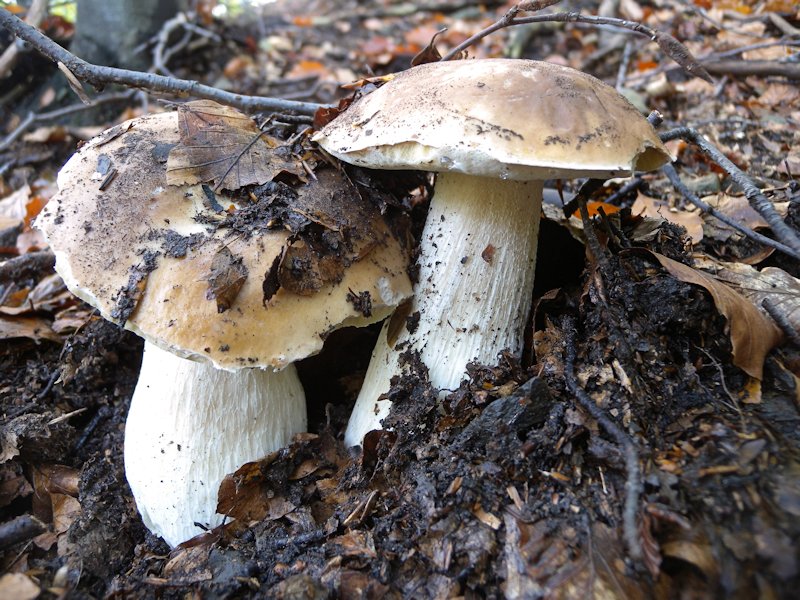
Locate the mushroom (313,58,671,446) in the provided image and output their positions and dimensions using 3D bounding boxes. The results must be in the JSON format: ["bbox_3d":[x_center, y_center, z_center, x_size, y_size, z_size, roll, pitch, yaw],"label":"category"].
[{"bbox_3d":[0.037,-0.026,0.332,0.169,0.182,0.166,6,19,0],"label":"mushroom"}]

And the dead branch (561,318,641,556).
[{"bbox_3d":[0.091,0.053,0.289,0.022,0.012,0.129,-2,43,-3],"label":"dead branch"}]

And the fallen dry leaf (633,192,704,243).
[{"bbox_3d":[0.191,-0.058,0.460,0.056,0.014,0.055,0,33,0],"label":"fallen dry leaf"}]

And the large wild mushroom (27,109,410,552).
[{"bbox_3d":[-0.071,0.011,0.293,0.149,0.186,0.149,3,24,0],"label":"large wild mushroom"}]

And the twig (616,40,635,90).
[{"bbox_3d":[0.296,-0.309,0.850,0.008,0.072,0.008,10,17,0],"label":"twig"}]

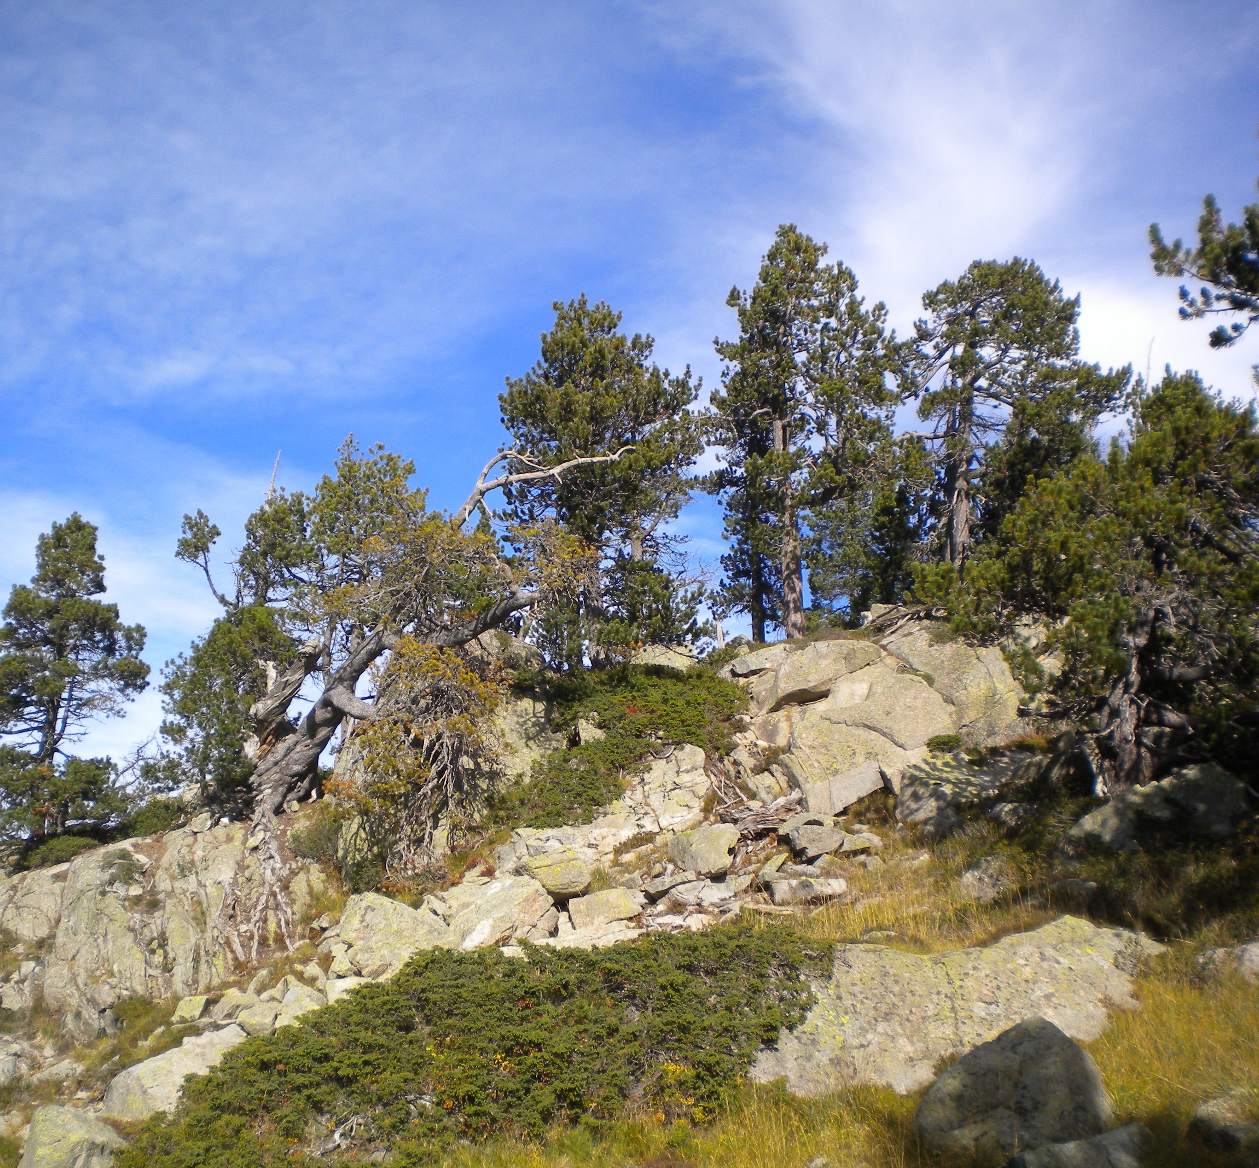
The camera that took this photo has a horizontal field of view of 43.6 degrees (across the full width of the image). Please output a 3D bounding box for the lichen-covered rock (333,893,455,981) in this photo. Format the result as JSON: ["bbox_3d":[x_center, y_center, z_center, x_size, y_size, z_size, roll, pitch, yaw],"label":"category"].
[{"bbox_3d":[-1.840,2.724,12.300,0.907,0.662,0.750,1,-7,-8],"label":"lichen-covered rock"}]

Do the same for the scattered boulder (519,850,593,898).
[{"bbox_3d":[-0.616,2.423,13.200,0.611,0.389,0.500,0,-7,-3],"label":"scattered boulder"}]

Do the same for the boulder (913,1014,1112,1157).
[{"bbox_3d":[1.796,2.342,7.400,0.919,0.585,0.650,-2,-7,14],"label":"boulder"}]

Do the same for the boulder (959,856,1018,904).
[{"bbox_3d":[2.625,2.156,11.500,0.418,0.338,0.380,-2,-7,13],"label":"boulder"}]

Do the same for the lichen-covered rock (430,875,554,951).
[{"bbox_3d":[-1.093,2.623,12.600,0.964,0.579,0.750,1,-7,-5],"label":"lichen-covered rock"}]

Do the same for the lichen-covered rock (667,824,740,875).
[{"bbox_3d":[0.626,2.241,13.300,0.605,0.428,0.500,0,-7,3],"label":"lichen-covered rock"}]

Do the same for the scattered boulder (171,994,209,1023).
[{"bbox_3d":[-3.296,3.180,11.800,0.285,0.209,0.240,2,-7,-15],"label":"scattered boulder"}]

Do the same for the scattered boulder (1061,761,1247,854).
[{"bbox_3d":[4.179,1.767,12.500,1.378,0.729,1.000,-2,-7,18],"label":"scattered boulder"}]

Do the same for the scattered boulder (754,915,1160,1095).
[{"bbox_3d":[1.865,2.392,9.100,2.212,0.933,1.150,2,-7,-18],"label":"scattered boulder"}]

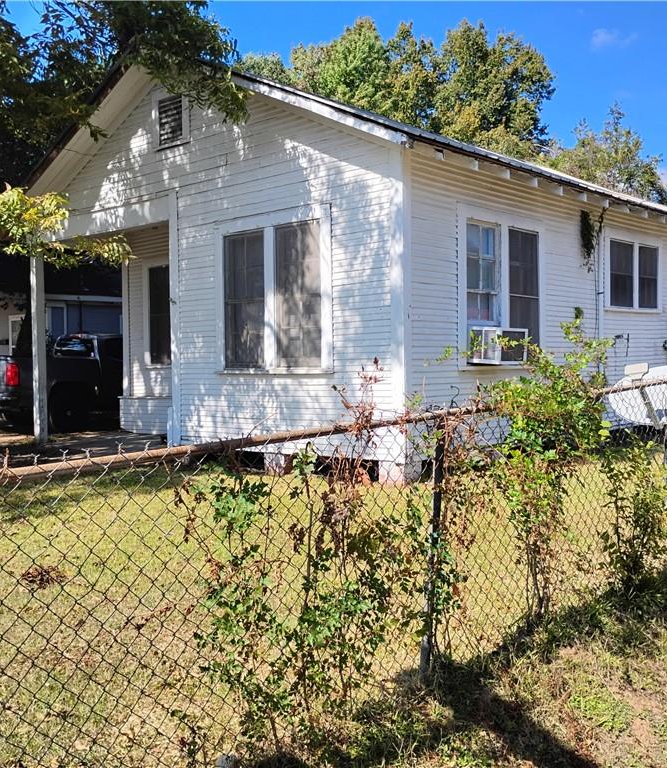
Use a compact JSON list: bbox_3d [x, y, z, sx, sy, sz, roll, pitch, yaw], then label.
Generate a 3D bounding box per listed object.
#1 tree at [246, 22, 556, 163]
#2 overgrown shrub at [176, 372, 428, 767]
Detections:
[{"bbox_3d":[2.359,-6.419,30.000,11.000,13.600,9.000,-1,2,5],"label":"tree"},{"bbox_3d":[-0.112,0.693,3.550,1.050,1.500,0.450,-2,2,-44],"label":"overgrown shrub"}]

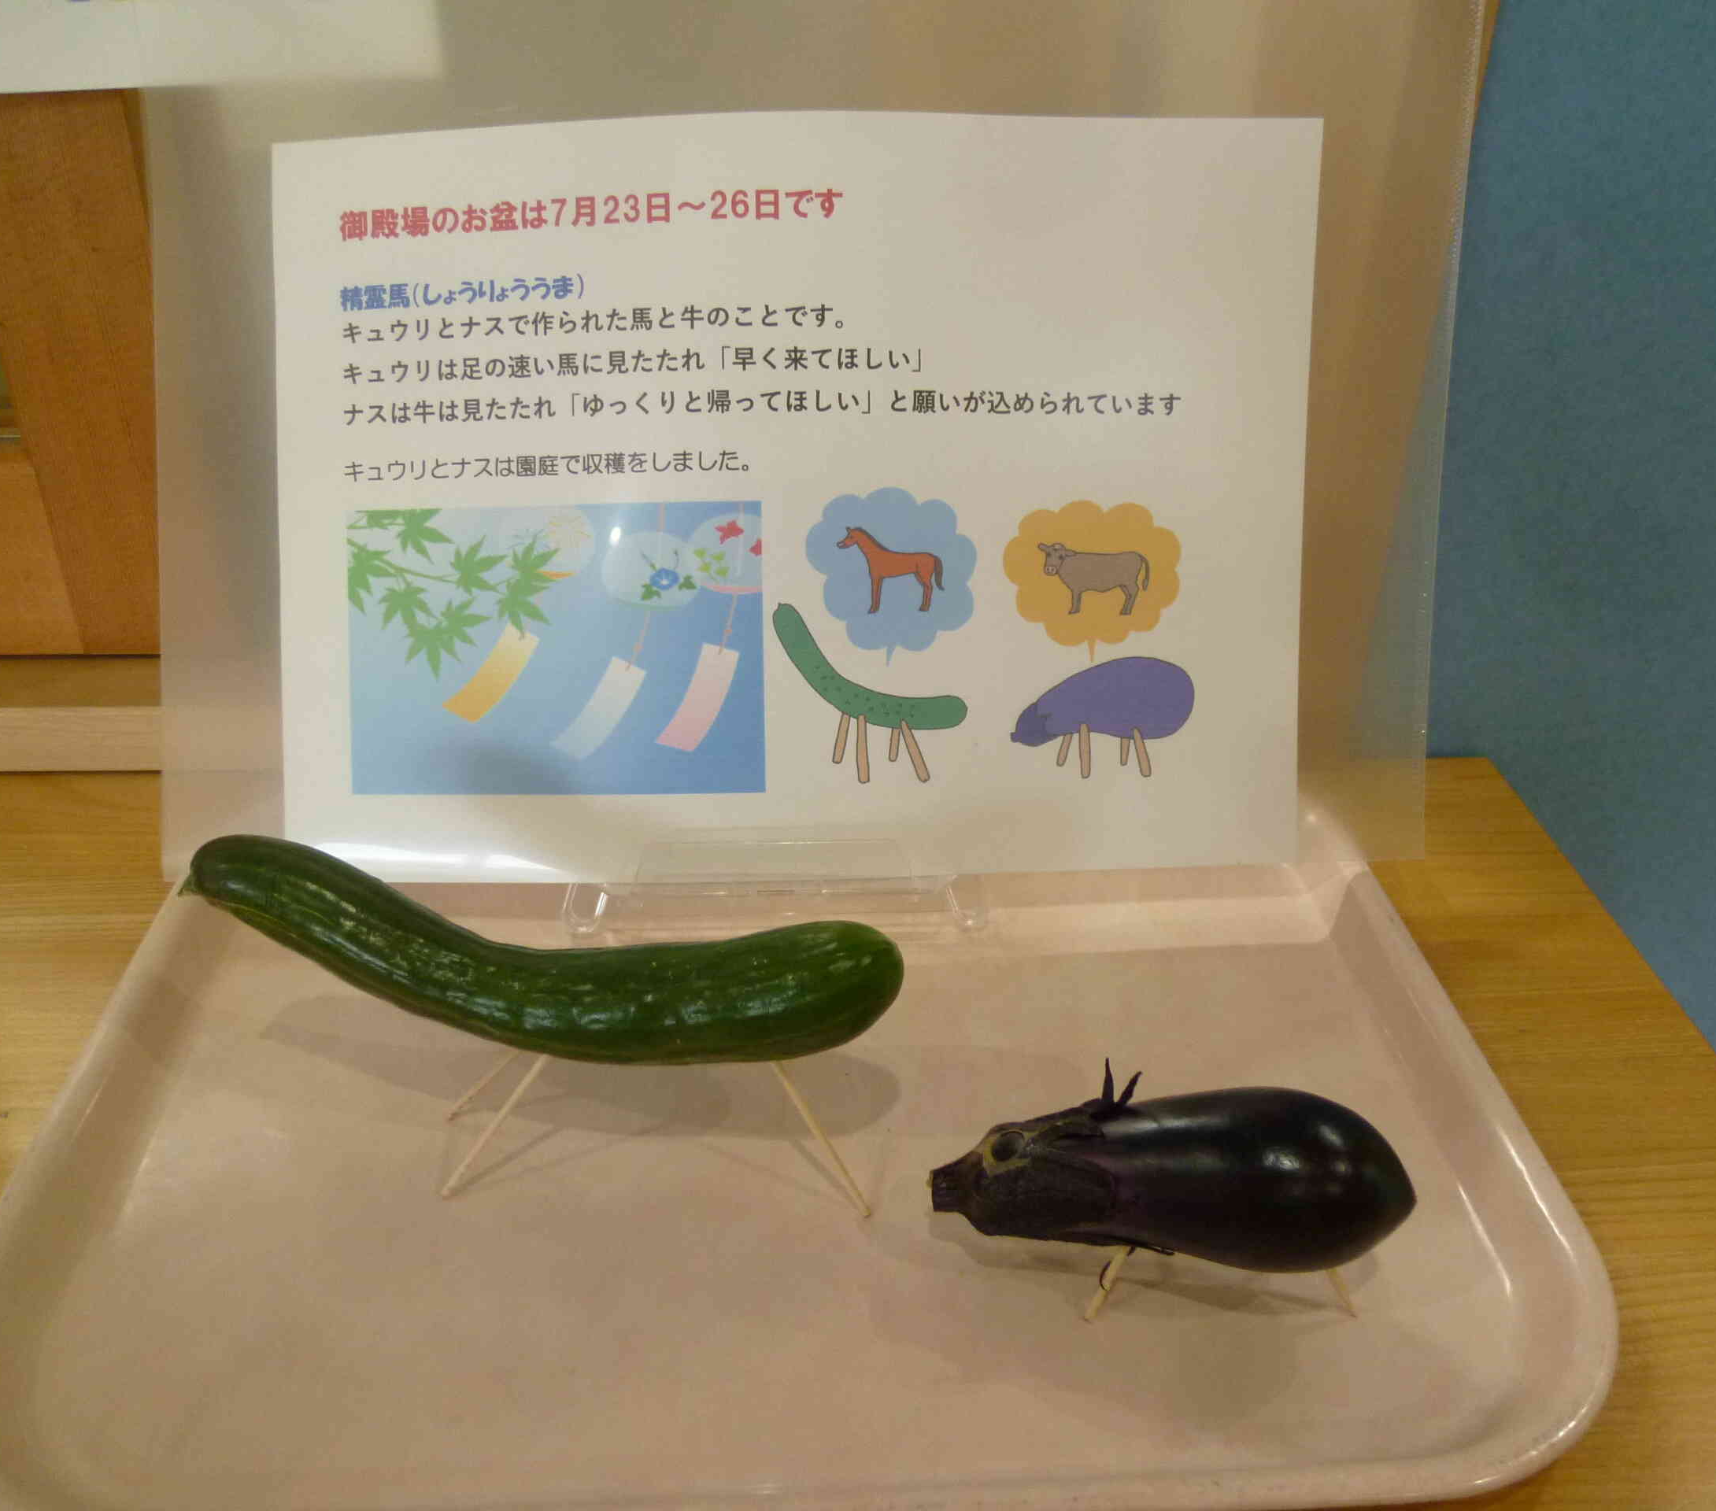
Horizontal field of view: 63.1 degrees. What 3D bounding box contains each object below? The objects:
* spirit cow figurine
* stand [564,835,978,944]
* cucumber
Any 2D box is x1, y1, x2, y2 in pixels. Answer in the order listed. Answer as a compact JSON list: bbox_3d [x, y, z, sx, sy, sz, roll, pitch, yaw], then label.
[{"bbox_3d":[0.071,0.092,0.308,0.110,0.070,0.042,0,32,-1],"label":"spirit cow figurine"},{"bbox_3d":[-0.024,0.018,0.432,0.129,0.054,0.062,0,32,-2],"label":"stand"},{"bbox_3d":[-0.071,0.045,0.318,0.163,0.057,0.030,2,32,2],"label":"cucumber"}]

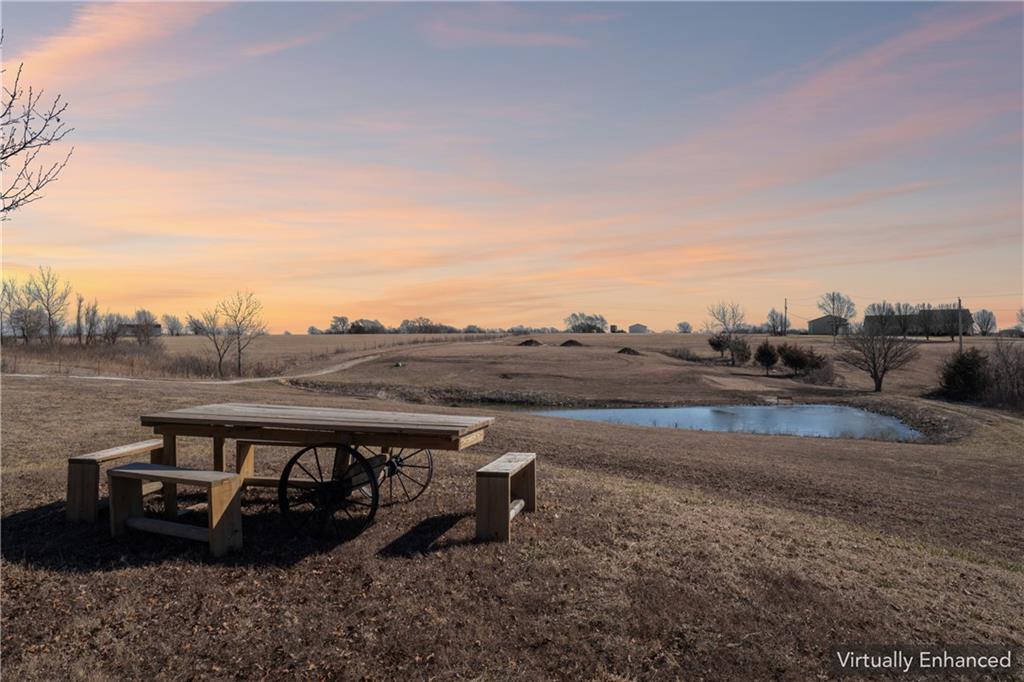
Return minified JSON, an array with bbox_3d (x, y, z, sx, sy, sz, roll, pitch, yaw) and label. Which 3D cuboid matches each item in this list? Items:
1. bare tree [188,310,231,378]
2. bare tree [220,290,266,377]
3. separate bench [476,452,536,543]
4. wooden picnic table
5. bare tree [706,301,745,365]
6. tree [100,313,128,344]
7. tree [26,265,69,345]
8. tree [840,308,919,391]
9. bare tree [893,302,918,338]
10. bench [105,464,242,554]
[{"bbox_3d":[-21.278,0.246,48.000,2.954,4.783,2.807,0,1,0],"label":"bare tree"},{"bbox_3d":[-18.957,-0.527,48.000,3.376,6.049,3.208,0,1,0],"label":"bare tree"},{"bbox_3d":[-0.020,1.137,5.071,0.231,0.471,0.975,0,-2,12],"label":"separate bench"},{"bbox_3d":[-1.559,1.006,5.644,2.653,0.765,1.100,1,0,13],"label":"wooden picnic table"},{"bbox_3d":[26.280,-1.050,84.000,4.680,7.880,4.680,0,1,0],"label":"bare tree"},{"bbox_3d":[-64.075,-2.015,110.000,4.513,5.158,4.288,0,1,0],"label":"tree"},{"bbox_3d":[-61.130,-4.550,90.000,5.800,10.550,5.800,0,1,0],"label":"tree"},{"bbox_3d":[32.850,0.850,61.000,7.330,7.510,7.330,0,1,0],"label":"tree"},{"bbox_3d":[76.120,-3.970,132.000,5.030,6.960,5.030,0,1,0],"label":"bare tree"},{"bbox_3d":[-2.293,1.131,4.622,1.020,0.471,0.231,0,2,27],"label":"bench"}]

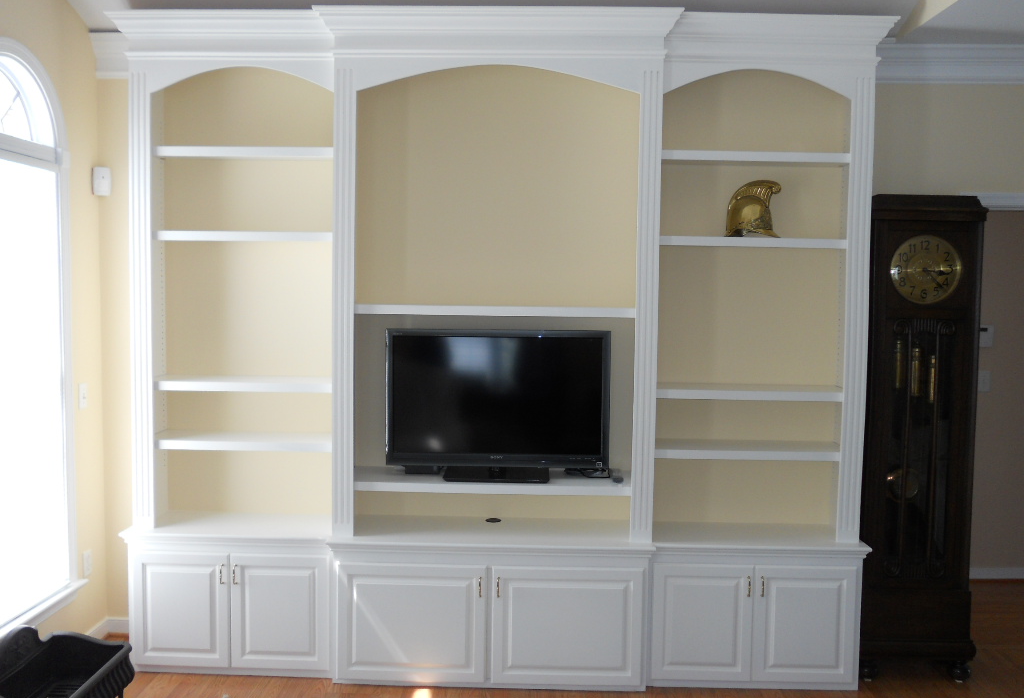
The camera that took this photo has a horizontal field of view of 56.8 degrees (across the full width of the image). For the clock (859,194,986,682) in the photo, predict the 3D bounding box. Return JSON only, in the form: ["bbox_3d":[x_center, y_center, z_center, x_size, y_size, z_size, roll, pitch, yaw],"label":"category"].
[{"bbox_3d":[1.708,0.379,4.069,0.486,2.035,0.341,1,3,2],"label":"clock"}]

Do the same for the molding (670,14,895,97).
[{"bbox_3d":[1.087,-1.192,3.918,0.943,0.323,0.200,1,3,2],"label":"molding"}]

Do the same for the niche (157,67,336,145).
[{"bbox_3d":[-1.125,-1.024,4.111,0.806,0.327,0.312,1,3,2],"label":"niche"}]

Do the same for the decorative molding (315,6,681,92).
[{"bbox_3d":[-0.056,-1.192,3.803,1.468,0.318,0.132,1,3,2],"label":"decorative molding"}]

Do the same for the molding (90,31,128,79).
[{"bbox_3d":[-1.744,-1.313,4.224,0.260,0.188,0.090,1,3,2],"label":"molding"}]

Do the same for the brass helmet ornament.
[{"bbox_3d":[1.034,-0.597,4.056,0.242,0.253,0.190,2,4,17],"label":"brass helmet ornament"}]

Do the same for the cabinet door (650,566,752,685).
[{"bbox_3d":[0.782,1.122,3.886,0.410,0.481,0.022,1,3,2],"label":"cabinet door"}]

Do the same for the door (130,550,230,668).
[{"bbox_3d":[-1.377,1.091,3.954,0.400,0.482,0.030,1,3,2],"label":"door"}]

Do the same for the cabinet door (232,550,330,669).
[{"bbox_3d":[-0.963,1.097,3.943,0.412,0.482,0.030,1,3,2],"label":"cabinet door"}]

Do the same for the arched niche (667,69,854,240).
[{"bbox_3d":[1.012,-0.803,4.018,0.795,0.685,0.310,1,3,2],"label":"arched niche"}]

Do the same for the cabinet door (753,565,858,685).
[{"bbox_3d":[1.194,1.128,3.875,0.414,0.481,0.022,1,3,2],"label":"cabinet door"}]

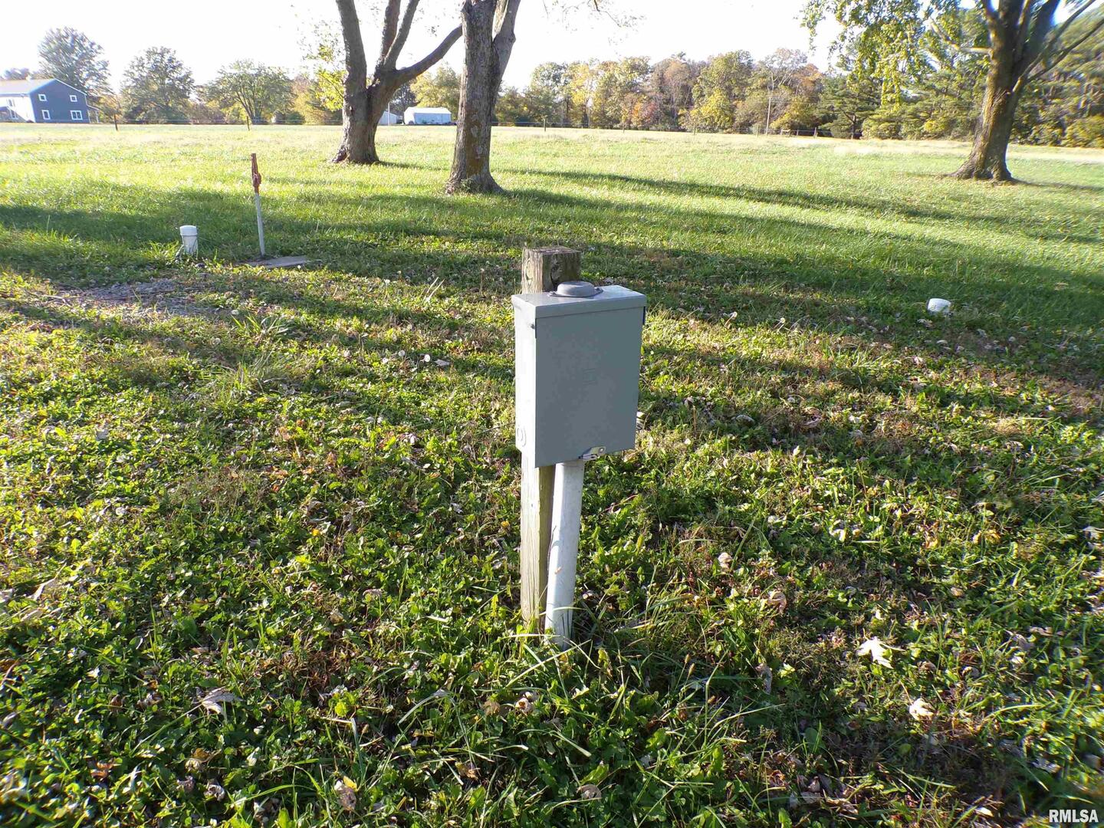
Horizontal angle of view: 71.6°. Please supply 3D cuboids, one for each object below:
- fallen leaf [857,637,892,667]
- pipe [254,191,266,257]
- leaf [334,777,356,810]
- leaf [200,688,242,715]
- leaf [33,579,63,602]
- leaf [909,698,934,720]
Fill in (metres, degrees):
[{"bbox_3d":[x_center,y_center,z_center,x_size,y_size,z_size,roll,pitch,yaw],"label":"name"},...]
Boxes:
[{"bbox_3d":[0.714,0.526,1.693,0.072,0.022,0.089,11,23,25],"label":"fallen leaf"},{"bbox_3d":[-2.433,-1.572,6.378,0.036,0.524,0.036,-6,22,-20],"label":"pipe"},{"bbox_3d":[-0.355,0.653,1.317,0.037,0.030,0.052,-6,22,-18],"label":"leaf"},{"bbox_3d":[-0.661,0.572,1.526,0.076,0.025,0.047,-10,24,-26],"label":"leaf"},{"bbox_3d":[-1.235,0.432,1.875,0.060,0.022,0.079,-15,26,-35],"label":"leaf"},{"bbox_3d":[0.737,0.588,1.529,0.045,0.025,0.040,13,24,29],"label":"leaf"}]

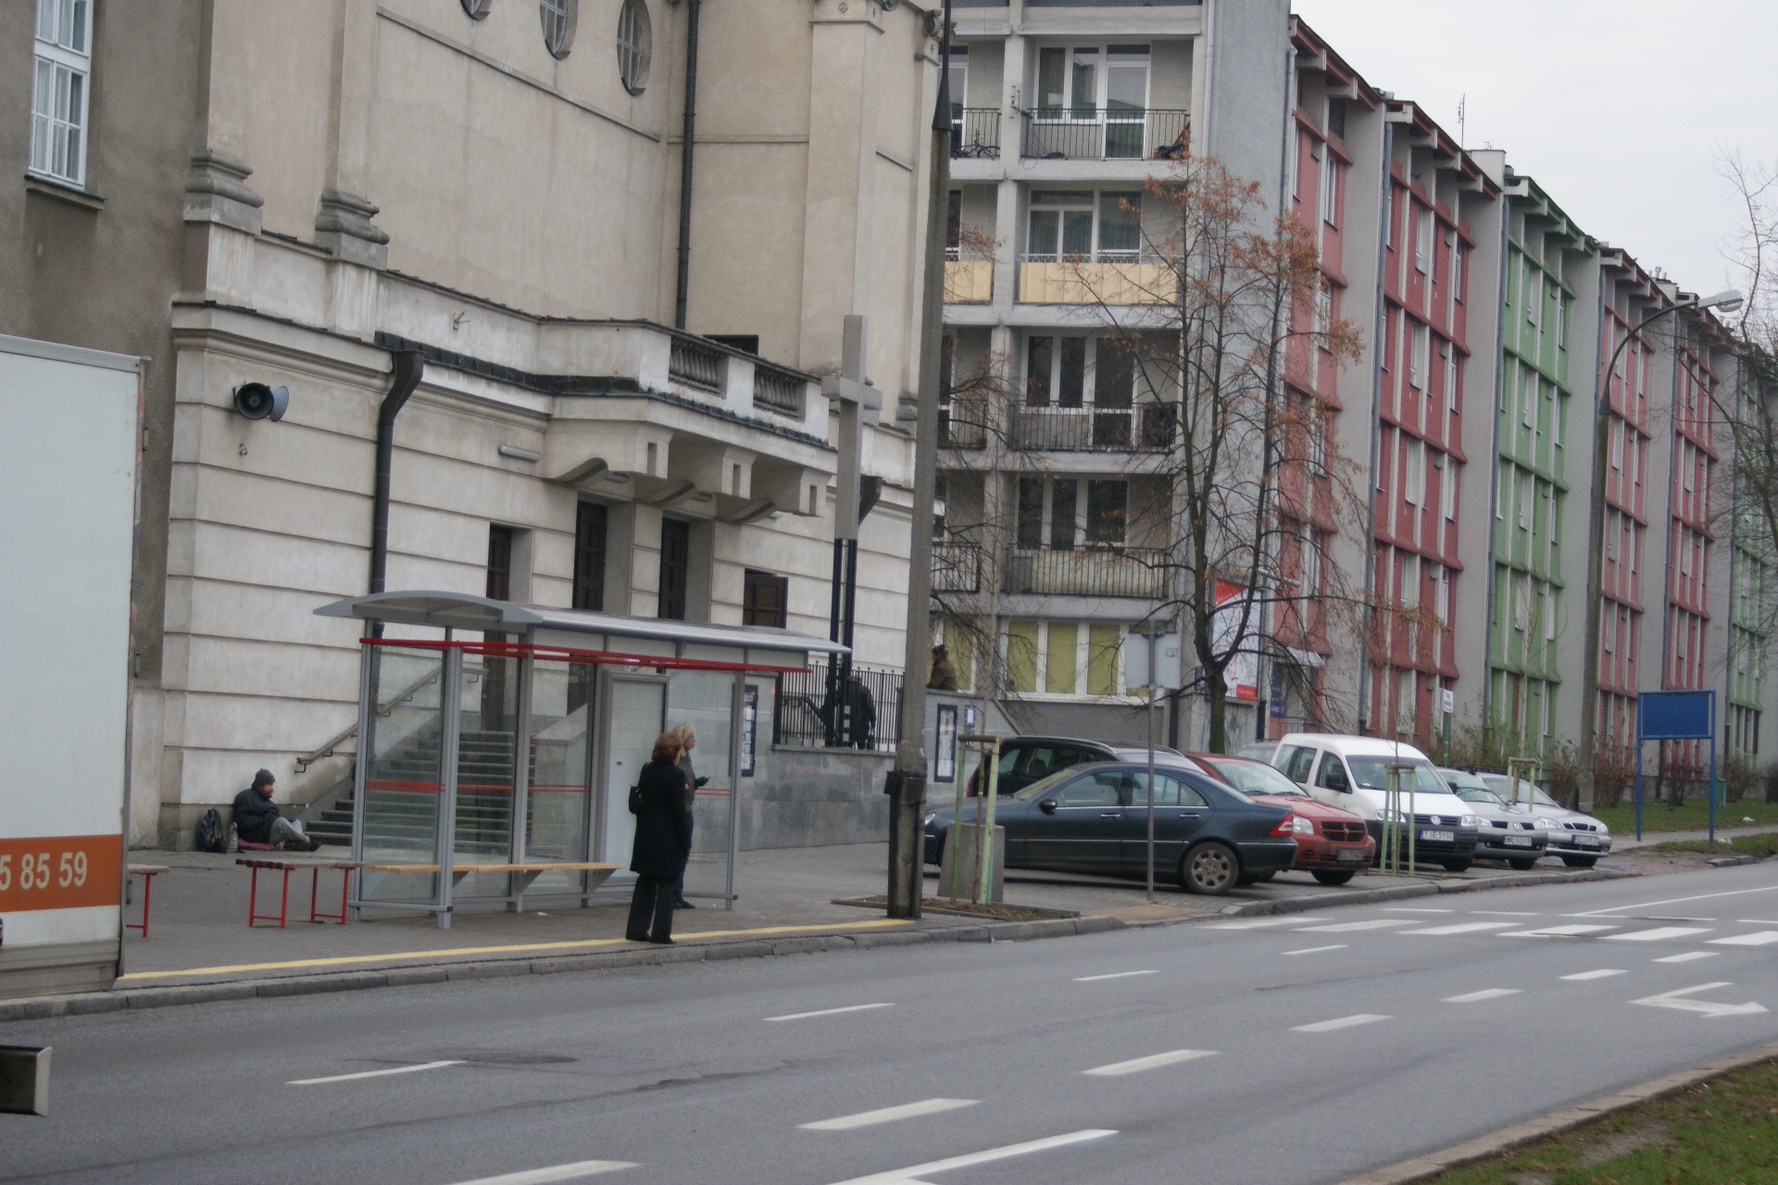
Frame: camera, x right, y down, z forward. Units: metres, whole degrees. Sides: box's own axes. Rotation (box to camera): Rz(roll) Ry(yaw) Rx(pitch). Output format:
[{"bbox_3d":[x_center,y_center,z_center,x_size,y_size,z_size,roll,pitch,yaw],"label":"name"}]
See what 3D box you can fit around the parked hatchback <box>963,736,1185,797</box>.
[{"bbox_3d":[2.870,2.630,49.000,1.770,1.620,4.350,4,-3,-39],"label":"parked hatchback"}]

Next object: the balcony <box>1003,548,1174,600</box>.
[{"bbox_3d":[3.969,-0.343,78.027,3.200,1.000,1.150,2,-3,16],"label":"balcony"}]

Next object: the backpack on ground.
[{"bbox_3d":[-7.282,2.567,43.500,0.240,0.460,0.320,0,-3,41],"label":"backpack on ground"}]

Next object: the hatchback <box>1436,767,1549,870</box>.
[{"bbox_3d":[8.306,3.428,61.727,1.770,1.457,4.200,4,-3,-29],"label":"hatchback"}]

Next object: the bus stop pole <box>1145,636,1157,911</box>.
[{"bbox_3d":[2.900,1.929,44.800,0.070,3.029,0.070,0,-2,18],"label":"bus stop pole"}]

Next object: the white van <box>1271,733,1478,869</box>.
[{"bbox_3d":[6.796,2.946,56.940,1.800,1.833,4.405,3,-2,-18],"label":"white van"}]

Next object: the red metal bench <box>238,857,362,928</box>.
[{"bbox_3d":[-4.663,2.379,32.100,0.420,0.510,1.320,2,-3,20],"label":"red metal bench"}]

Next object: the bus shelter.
[{"bbox_3d":[-2.545,1.513,35.756,2.054,2.719,6.826,2,-3,20],"label":"bus shelter"}]

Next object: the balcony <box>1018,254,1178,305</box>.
[{"bbox_3d":[4.133,-5.945,77.729,3.100,1.000,1.100,2,-2,16],"label":"balcony"}]

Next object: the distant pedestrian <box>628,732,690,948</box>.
[{"bbox_3d":[-1.766,1.884,31.100,0.370,1.630,0.470,5,-3,-40],"label":"distant pedestrian"}]

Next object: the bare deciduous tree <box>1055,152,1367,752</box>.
[{"bbox_3d":[5.274,-1.414,67.000,5.000,11.382,4.700,2,-2,0],"label":"bare deciduous tree"}]

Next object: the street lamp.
[{"bbox_3d":[12.504,-0.298,65.765,2.400,9.300,0.350,2,-2,18],"label":"street lamp"}]

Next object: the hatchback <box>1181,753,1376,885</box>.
[{"bbox_3d":[4.041,2.767,49.936,1.750,1.530,4.410,5,-3,-42],"label":"hatchback"}]

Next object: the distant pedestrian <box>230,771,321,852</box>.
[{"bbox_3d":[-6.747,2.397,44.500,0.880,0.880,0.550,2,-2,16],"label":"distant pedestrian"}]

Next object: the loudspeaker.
[{"bbox_3d":[-7.101,-2.153,45.800,0.620,0.440,0.500,3,-2,-15],"label":"loudspeaker"}]

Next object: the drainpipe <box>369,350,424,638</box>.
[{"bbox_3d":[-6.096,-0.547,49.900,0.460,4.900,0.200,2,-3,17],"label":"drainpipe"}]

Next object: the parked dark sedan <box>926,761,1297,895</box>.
[{"bbox_3d":[2.615,2.642,45.935,4.526,1.426,1.730,2,-2,15],"label":"parked dark sedan"}]

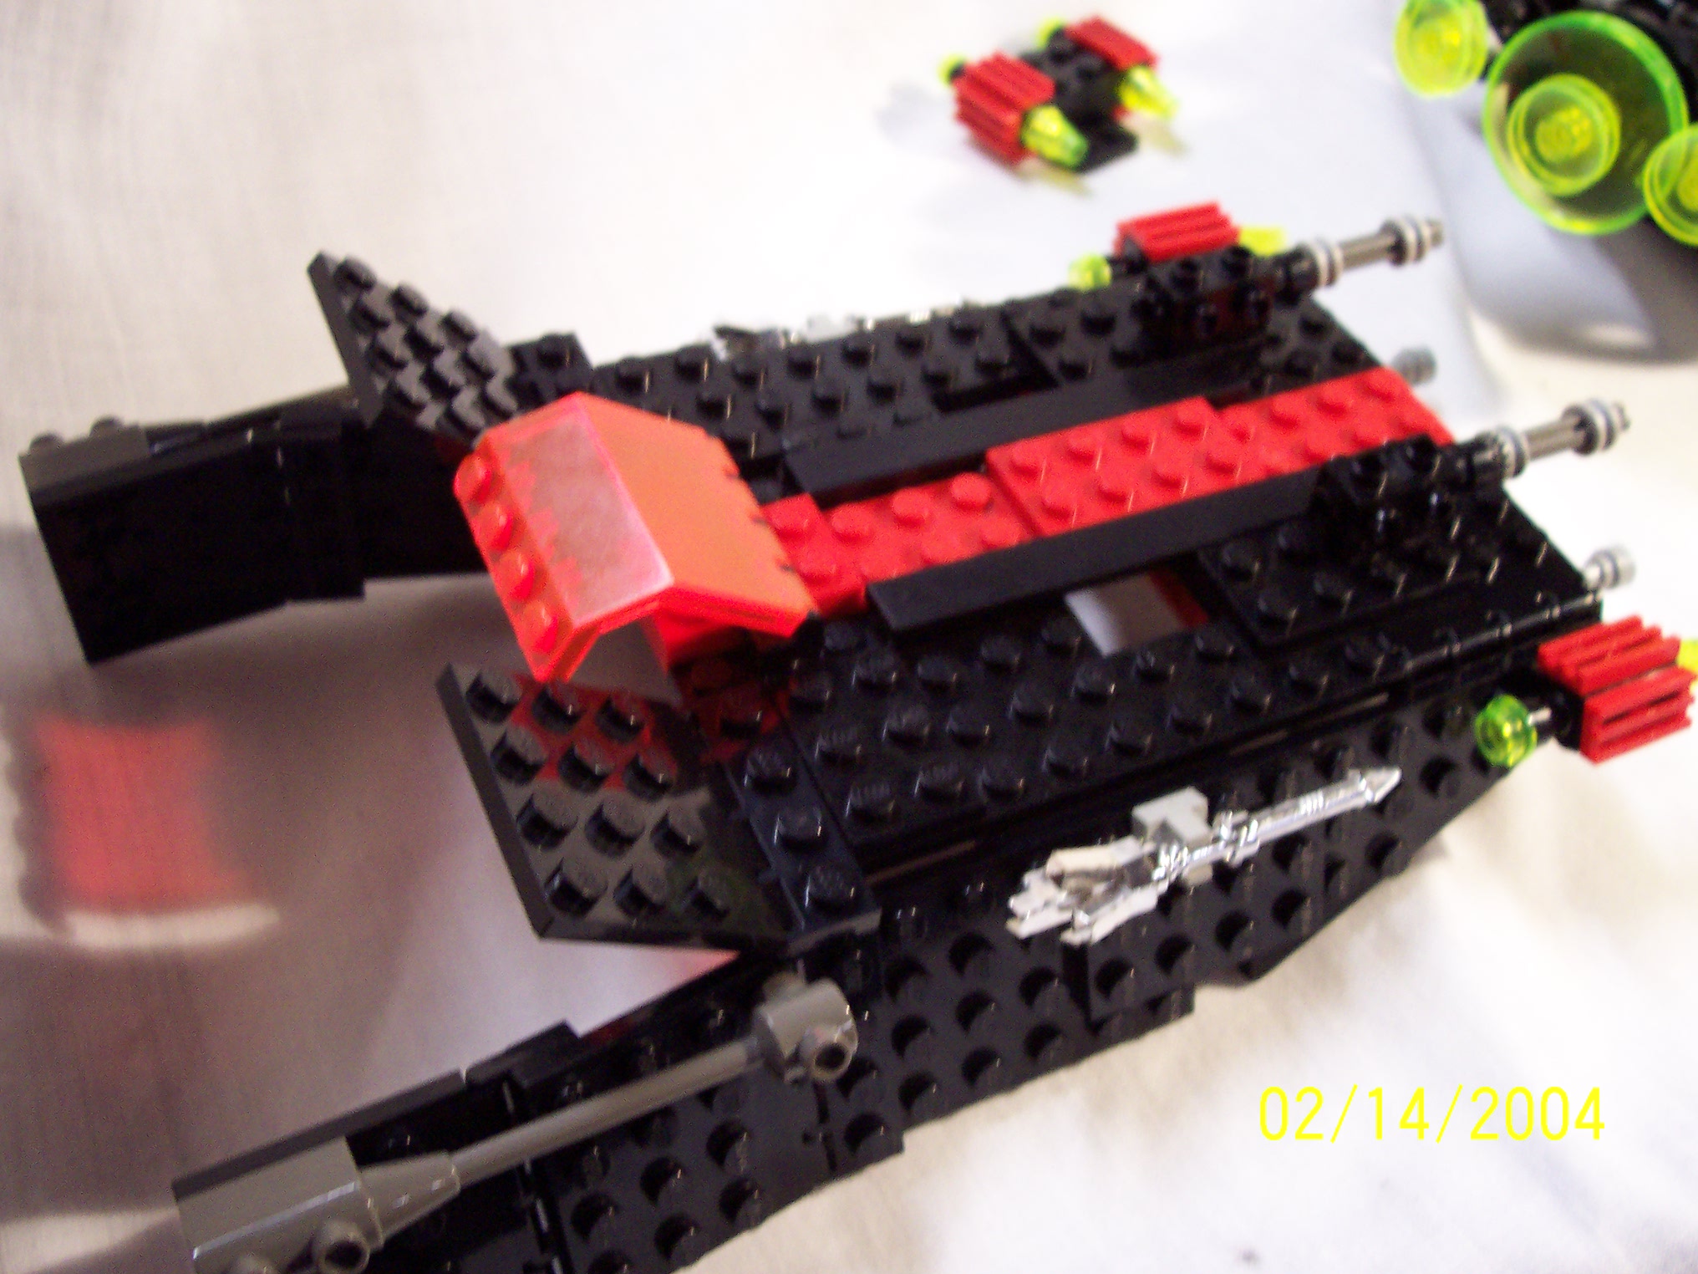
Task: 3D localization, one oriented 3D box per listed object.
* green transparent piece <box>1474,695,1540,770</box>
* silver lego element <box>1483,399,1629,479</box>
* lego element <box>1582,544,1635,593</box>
[{"bbox_3d":[0.076,0.011,0.211,0.004,0.008,0.008,-15,51,-20],"label":"green transparent piece"},{"bbox_3d":[0.088,-0.025,0.225,0.024,0.006,0.006,-15,51,-20],"label":"silver lego element"},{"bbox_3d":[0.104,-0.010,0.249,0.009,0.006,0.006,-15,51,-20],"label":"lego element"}]

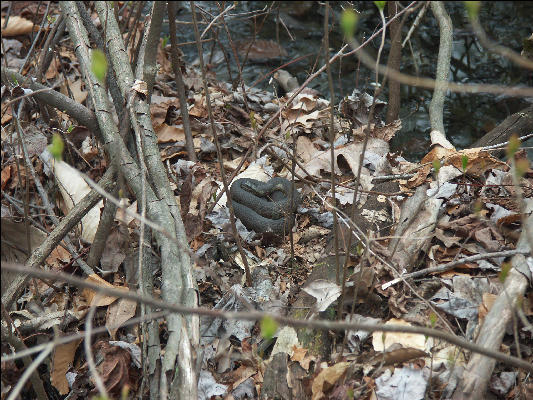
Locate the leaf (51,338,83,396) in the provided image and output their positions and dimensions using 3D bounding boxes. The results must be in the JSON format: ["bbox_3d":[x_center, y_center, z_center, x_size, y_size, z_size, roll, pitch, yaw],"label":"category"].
[{"bbox_3d":[-0.294,0.245,4.500,0.047,0.081,0.030,0,17,0],"label":"leaf"}]

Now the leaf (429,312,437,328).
[{"bbox_3d":[0.239,0.173,4.400,0.011,0.021,0.010,0,17,0],"label":"leaf"}]

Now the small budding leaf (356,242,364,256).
[{"bbox_3d":[0.146,0.077,4.750,0.011,0.019,0.009,0,17,0],"label":"small budding leaf"}]

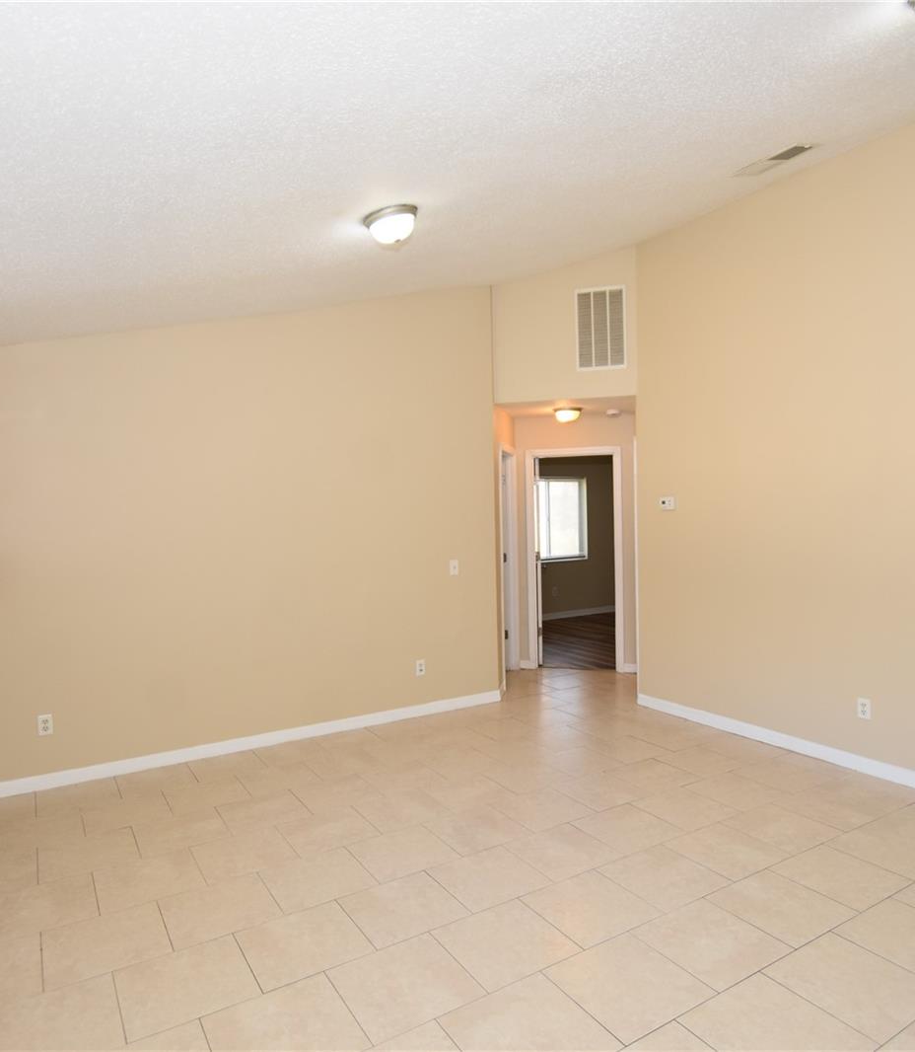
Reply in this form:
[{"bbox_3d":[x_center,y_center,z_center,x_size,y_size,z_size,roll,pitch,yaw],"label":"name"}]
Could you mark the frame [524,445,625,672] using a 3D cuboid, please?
[{"bbox_3d":[1.127,0.328,6.304,0.885,2.105,0.120,-1,2,14],"label":"frame"}]

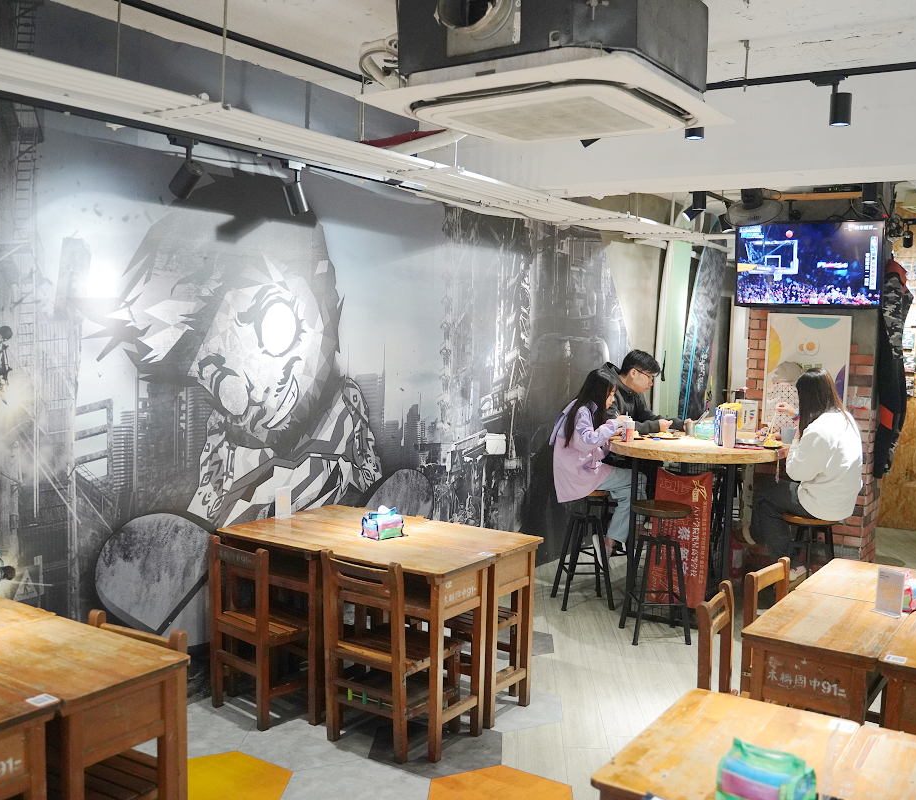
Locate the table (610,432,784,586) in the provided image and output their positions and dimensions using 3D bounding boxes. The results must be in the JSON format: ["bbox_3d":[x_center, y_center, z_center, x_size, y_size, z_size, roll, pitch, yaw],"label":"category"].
[{"bbox_3d":[1.413,0.766,5.561,1.030,1.030,1.030,1,4,0],"label":"table"}]

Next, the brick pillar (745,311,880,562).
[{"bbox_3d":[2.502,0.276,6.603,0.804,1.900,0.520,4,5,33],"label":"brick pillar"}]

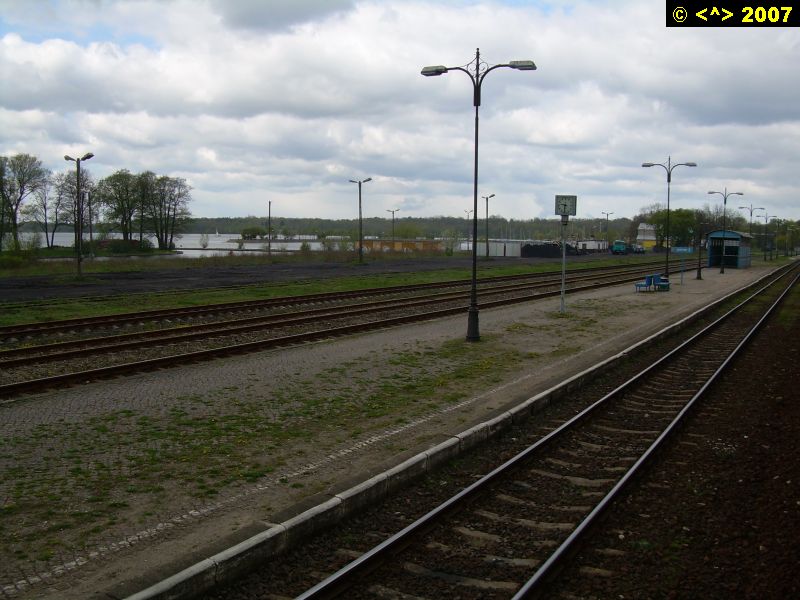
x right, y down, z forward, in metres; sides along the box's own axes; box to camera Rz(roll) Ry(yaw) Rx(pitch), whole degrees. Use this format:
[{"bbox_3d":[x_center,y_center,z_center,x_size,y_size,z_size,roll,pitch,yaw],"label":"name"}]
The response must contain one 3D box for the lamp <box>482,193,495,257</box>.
[{"bbox_3d":[13.172,-11.068,131.000,2.000,9.200,0.400,3,5,26],"label":"lamp"}]

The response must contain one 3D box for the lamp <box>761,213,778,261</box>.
[{"bbox_3d":[56.107,-9.645,134.443,2.800,7.550,0.350,3,5,26],"label":"lamp"}]

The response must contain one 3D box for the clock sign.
[{"bbox_3d":[6.230,-3.501,32.823,0.720,0.740,0.280,3,5,26],"label":"clock sign"}]

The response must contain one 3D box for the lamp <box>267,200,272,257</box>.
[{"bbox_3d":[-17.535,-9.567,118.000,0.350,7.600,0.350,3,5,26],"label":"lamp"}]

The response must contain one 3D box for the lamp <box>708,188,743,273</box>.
[{"bbox_3d":[28.337,-6.036,76.711,2.800,7.550,0.350,3,5,26],"label":"lamp"}]

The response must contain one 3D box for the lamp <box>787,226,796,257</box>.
[{"bbox_3d":[96.728,-14.454,216.977,2.600,7.600,0.350,3,5,26],"label":"lamp"}]

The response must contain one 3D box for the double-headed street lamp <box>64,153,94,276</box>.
[{"bbox_3d":[-22.445,-5.973,61.500,2.600,8.650,0.400,3,5,26],"label":"double-headed street lamp"}]

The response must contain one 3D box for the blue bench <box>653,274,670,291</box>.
[{"bbox_3d":[13.758,-0.804,46.229,0.640,0.840,1.300,3,5,26],"label":"blue bench"}]

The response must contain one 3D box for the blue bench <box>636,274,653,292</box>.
[{"bbox_3d":[12.896,-0.835,46.438,0.640,0.840,1.300,3,5,26],"label":"blue bench"}]

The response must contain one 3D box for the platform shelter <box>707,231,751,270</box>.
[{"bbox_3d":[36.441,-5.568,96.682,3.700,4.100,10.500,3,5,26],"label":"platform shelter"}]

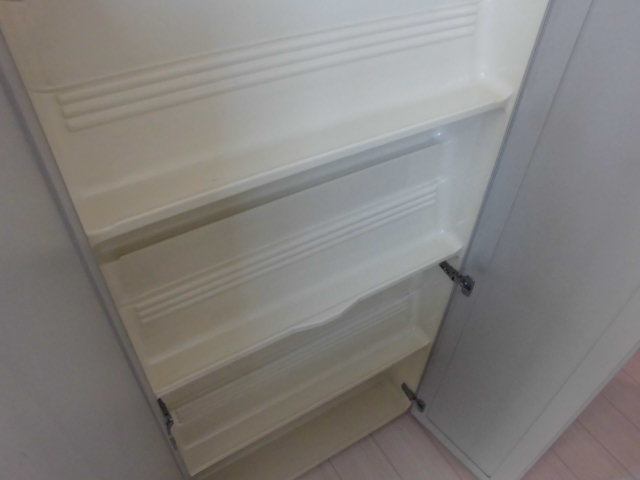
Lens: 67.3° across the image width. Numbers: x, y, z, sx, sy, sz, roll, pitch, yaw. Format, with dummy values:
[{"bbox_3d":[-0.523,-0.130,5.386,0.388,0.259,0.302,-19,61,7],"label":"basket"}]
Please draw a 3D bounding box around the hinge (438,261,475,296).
[{"bbox_3d":[0.323,0.087,1.143,0.025,0.056,0.095,-22,49,-23],"label":"hinge"}]

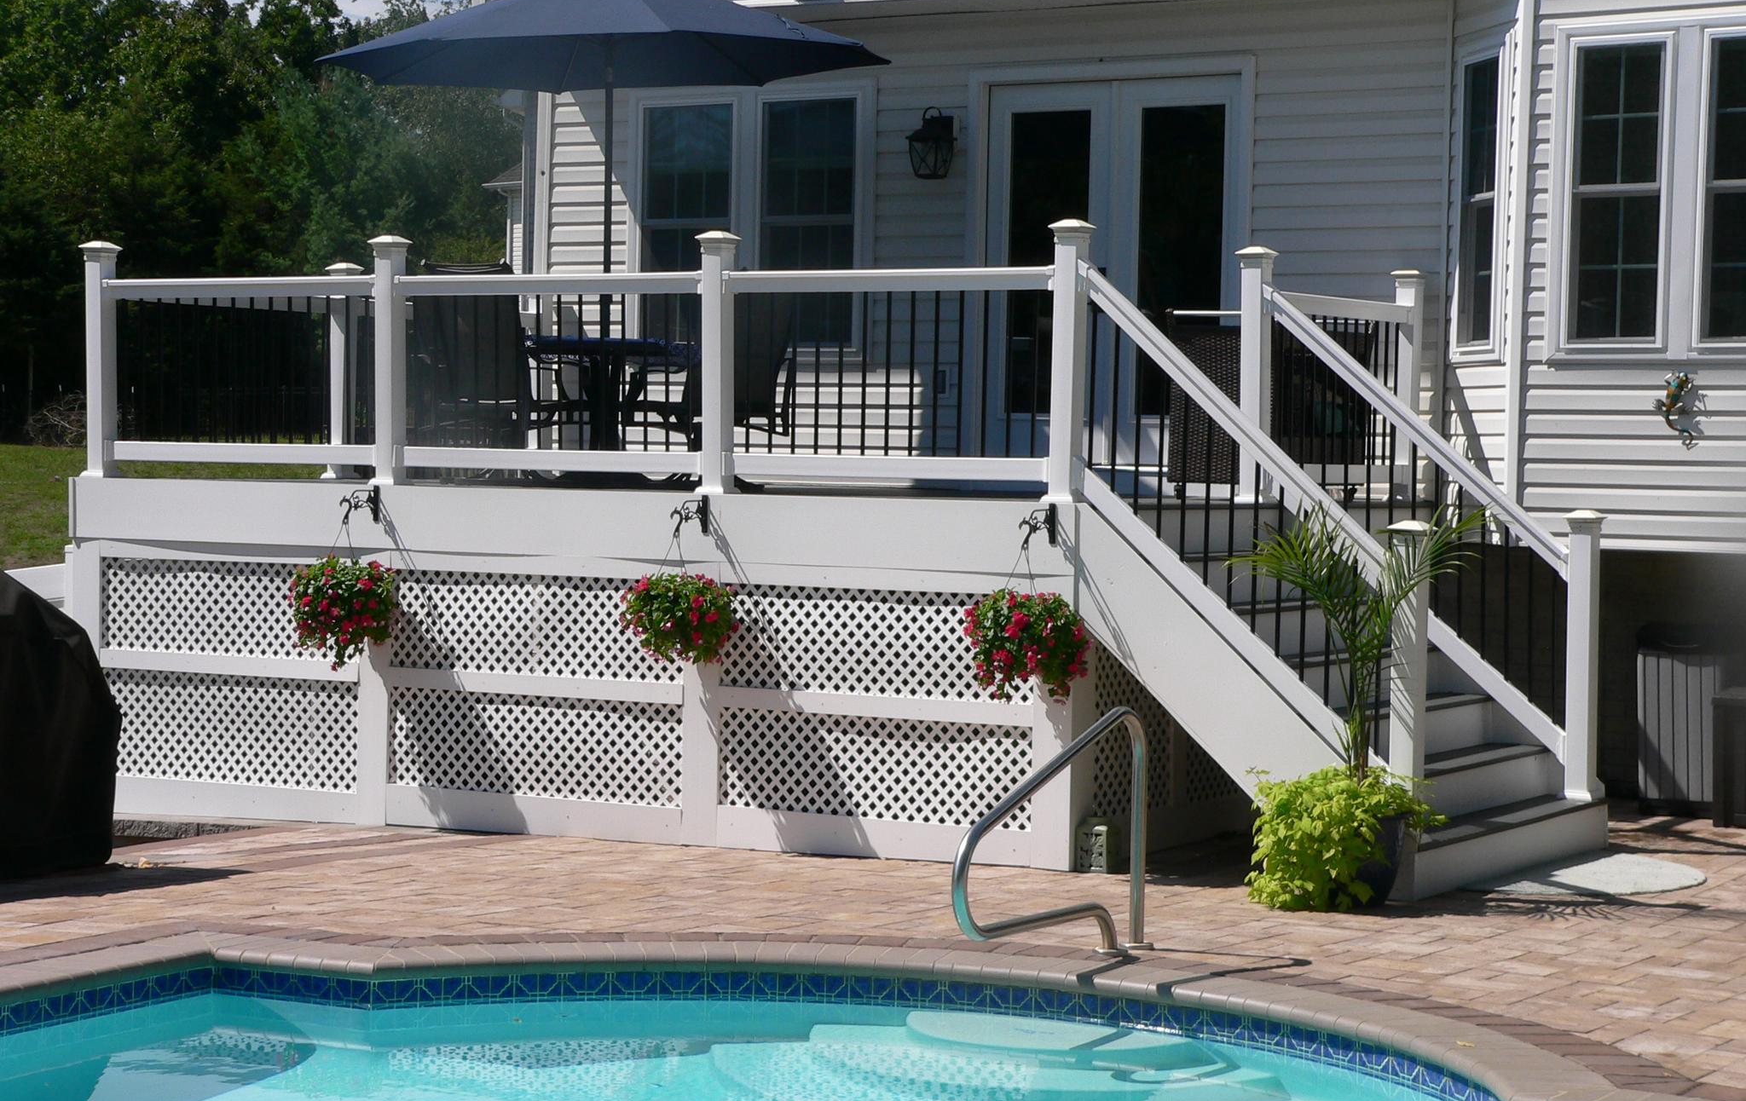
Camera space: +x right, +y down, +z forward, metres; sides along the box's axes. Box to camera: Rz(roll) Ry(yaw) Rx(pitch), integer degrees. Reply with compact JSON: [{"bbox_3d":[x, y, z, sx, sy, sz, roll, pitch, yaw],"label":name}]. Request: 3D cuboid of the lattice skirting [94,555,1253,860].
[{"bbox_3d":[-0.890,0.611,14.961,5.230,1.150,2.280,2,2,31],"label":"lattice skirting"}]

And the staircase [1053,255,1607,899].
[{"bbox_3d":[1.882,0.082,13.124,1.560,2.320,2.100,2,2,31],"label":"staircase"}]

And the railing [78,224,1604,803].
[{"bbox_3d":[0.051,-0.214,15.100,6.700,2.300,3.530,2,2,31],"label":"railing"}]

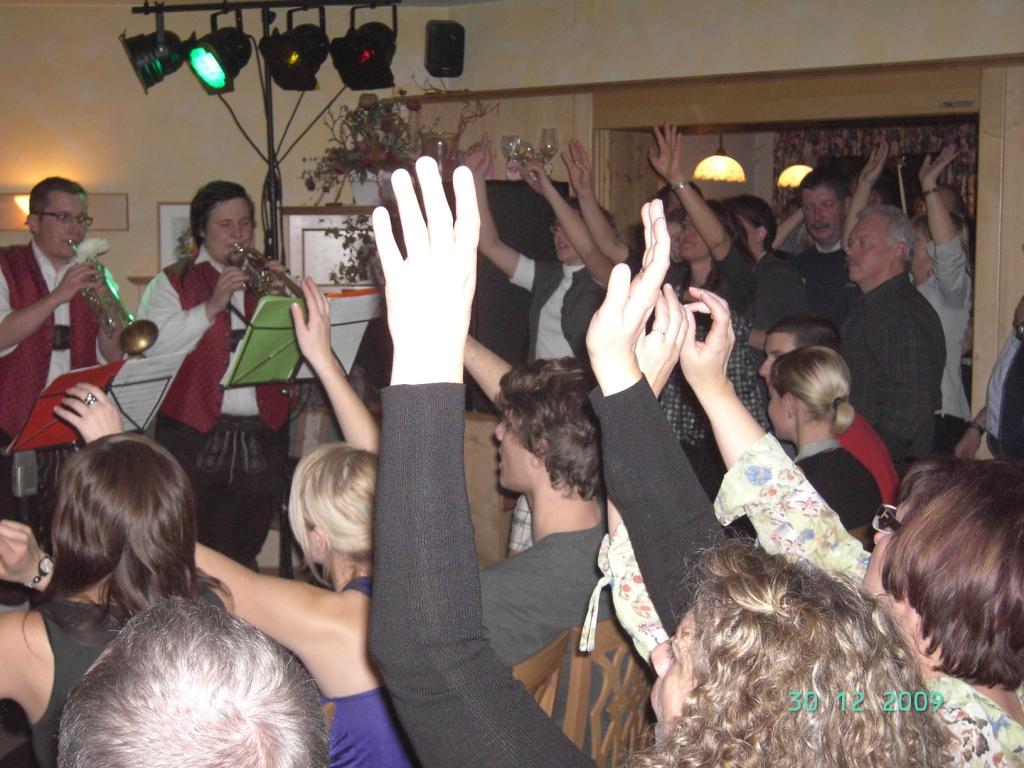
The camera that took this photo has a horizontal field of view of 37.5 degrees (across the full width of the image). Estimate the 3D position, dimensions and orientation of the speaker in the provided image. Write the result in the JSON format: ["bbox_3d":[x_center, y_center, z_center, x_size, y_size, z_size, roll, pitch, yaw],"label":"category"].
[{"bbox_3d":[-0.280,-1.390,6.250,0.158,0.235,0.145,-2,11,-16],"label":"speaker"}]

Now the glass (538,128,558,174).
[{"bbox_3d":[0.143,-0.901,5.900,0.075,0.200,0.075,0,7,0],"label":"glass"}]

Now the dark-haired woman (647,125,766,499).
[{"bbox_3d":[0.577,0.165,4.541,0.390,1.870,0.450,-5,8,-32],"label":"dark-haired woman"}]

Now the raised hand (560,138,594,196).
[{"bbox_3d":[0.213,-0.718,4.980,0.100,0.200,0.060,-1,12,40],"label":"raised hand"}]

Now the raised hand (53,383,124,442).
[{"bbox_3d":[-0.686,0.050,2.450,0.110,0.100,0.090,-4,8,-30],"label":"raised hand"}]

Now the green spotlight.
[{"bbox_3d":[-0.979,-1.086,5.050,0.215,0.235,0.215,-29,22,-31],"label":"green spotlight"}]

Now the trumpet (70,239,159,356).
[{"bbox_3d":[-1.185,-0.260,4.366,0.130,0.165,0.490,-6,42,-42],"label":"trumpet"}]

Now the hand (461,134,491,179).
[{"bbox_3d":[-0.119,-0.784,5.200,0.095,0.155,0.085,-6,9,-41],"label":"hand"}]

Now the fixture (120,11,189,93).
[{"bbox_3d":[-1.200,-1.113,5.050,0.215,0.265,0.215,-17,9,-8],"label":"fixture"}]

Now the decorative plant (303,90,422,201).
[{"bbox_3d":[-0.586,-0.931,5.950,0.470,0.430,0.380,0,7,0],"label":"decorative plant"}]

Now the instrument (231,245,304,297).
[{"bbox_3d":[-0.688,-0.296,4.321,0.125,0.160,0.480,-6,28,-37],"label":"instrument"}]

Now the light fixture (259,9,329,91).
[{"bbox_3d":[-0.778,-1.194,5.400,0.210,0.285,0.200,-22,18,-33],"label":"light fixture"}]

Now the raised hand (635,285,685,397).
[{"bbox_3d":[0.215,-0.065,2.200,0.075,0.165,0.070,-5,8,-37],"label":"raised hand"}]

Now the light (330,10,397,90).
[{"bbox_3d":[-0.497,-1.116,5.050,0.215,0.265,0.220,2,23,21],"label":"light"}]

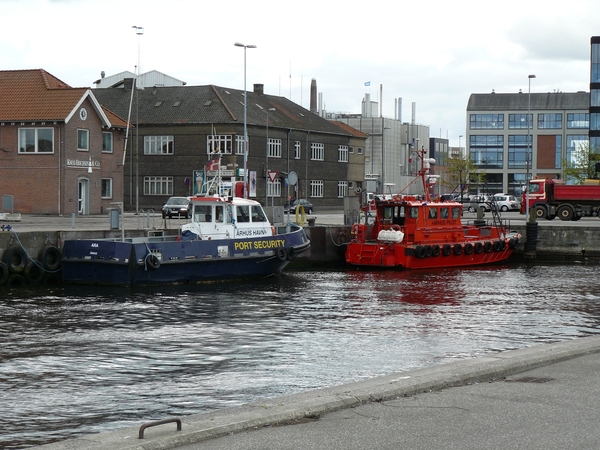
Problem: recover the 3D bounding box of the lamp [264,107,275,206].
[{"bbox_3d":[-2.284,-4.750,100.918,0.900,8.150,0.300,1,1,26],"label":"lamp"}]

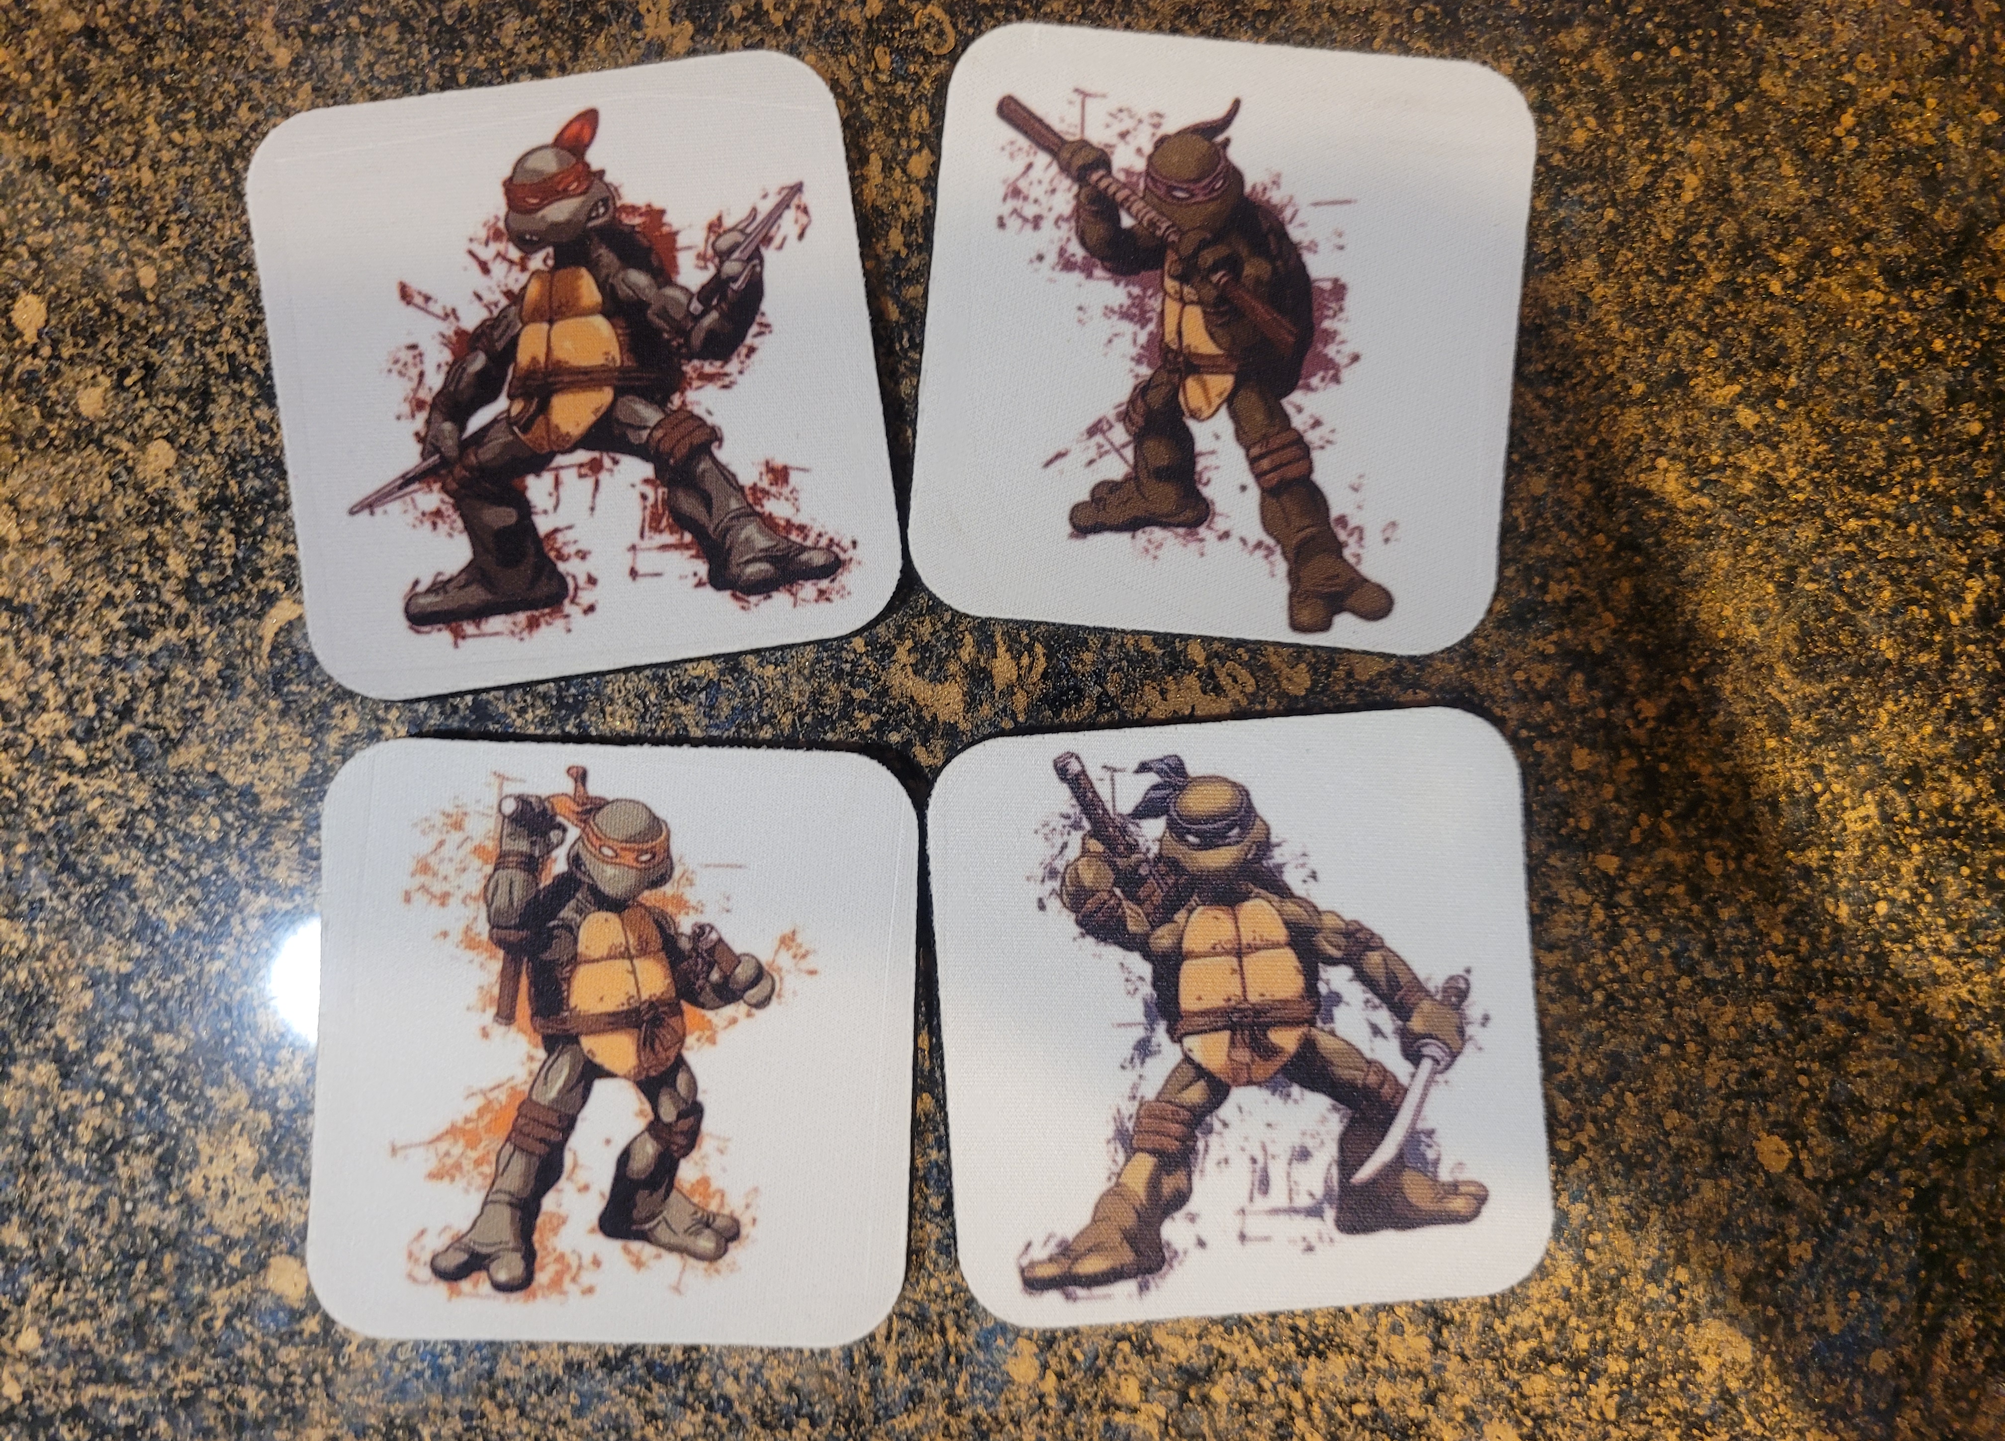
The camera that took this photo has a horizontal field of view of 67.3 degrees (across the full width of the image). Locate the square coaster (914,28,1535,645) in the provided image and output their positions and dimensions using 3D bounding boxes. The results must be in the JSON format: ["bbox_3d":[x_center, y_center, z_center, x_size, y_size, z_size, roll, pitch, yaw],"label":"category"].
[{"bbox_3d":[0.036,-0.063,0.252,0.098,0.004,0.098,5,90,-1],"label":"square coaster"}]

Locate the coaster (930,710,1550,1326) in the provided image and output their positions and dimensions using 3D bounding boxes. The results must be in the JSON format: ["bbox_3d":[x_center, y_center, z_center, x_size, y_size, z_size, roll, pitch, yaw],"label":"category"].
[{"bbox_3d":[0.039,0.049,0.251,0.098,0.004,0.098,-4,90,-1],"label":"coaster"}]

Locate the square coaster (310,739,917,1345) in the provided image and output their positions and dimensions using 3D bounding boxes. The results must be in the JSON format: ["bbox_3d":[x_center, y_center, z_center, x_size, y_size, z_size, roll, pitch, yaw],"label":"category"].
[{"bbox_3d":[-0.064,0.053,0.250,0.098,0.004,0.098,2,90,-1],"label":"square coaster"}]

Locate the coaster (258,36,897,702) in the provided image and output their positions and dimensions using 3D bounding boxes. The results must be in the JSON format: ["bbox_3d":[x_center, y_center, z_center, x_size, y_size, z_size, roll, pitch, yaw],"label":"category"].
[{"bbox_3d":[-0.070,-0.057,0.250,0.098,0.004,0.098,-8,90,-1],"label":"coaster"}]

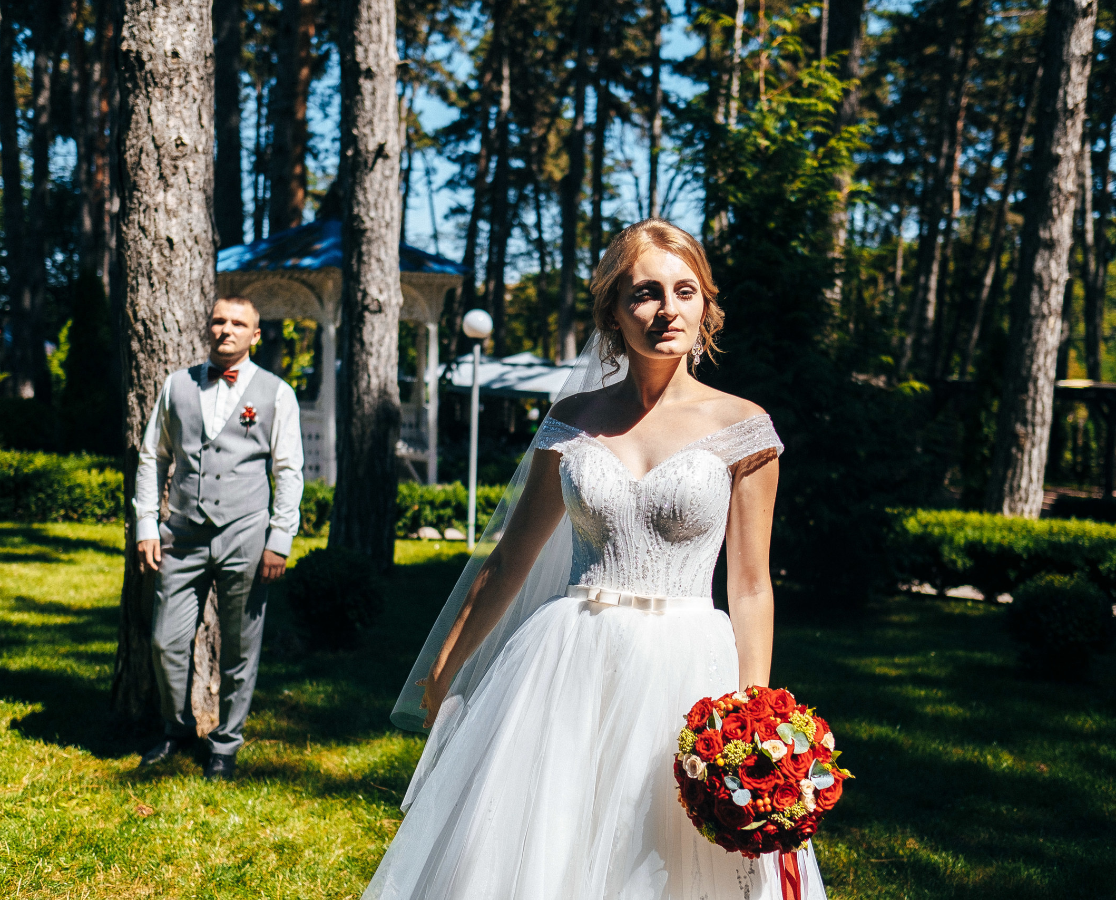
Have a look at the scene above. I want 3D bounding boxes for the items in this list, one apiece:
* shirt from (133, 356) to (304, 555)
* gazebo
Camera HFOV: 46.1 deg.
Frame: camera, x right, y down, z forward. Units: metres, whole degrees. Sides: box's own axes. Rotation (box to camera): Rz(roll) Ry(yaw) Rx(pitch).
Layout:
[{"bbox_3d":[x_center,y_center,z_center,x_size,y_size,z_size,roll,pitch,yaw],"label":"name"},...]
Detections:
[{"bbox_3d":[-1.327,0.023,5.120,0.650,0.760,0.320,3,1,3],"label":"shirt"},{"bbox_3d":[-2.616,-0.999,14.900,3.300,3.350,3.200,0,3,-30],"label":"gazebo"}]

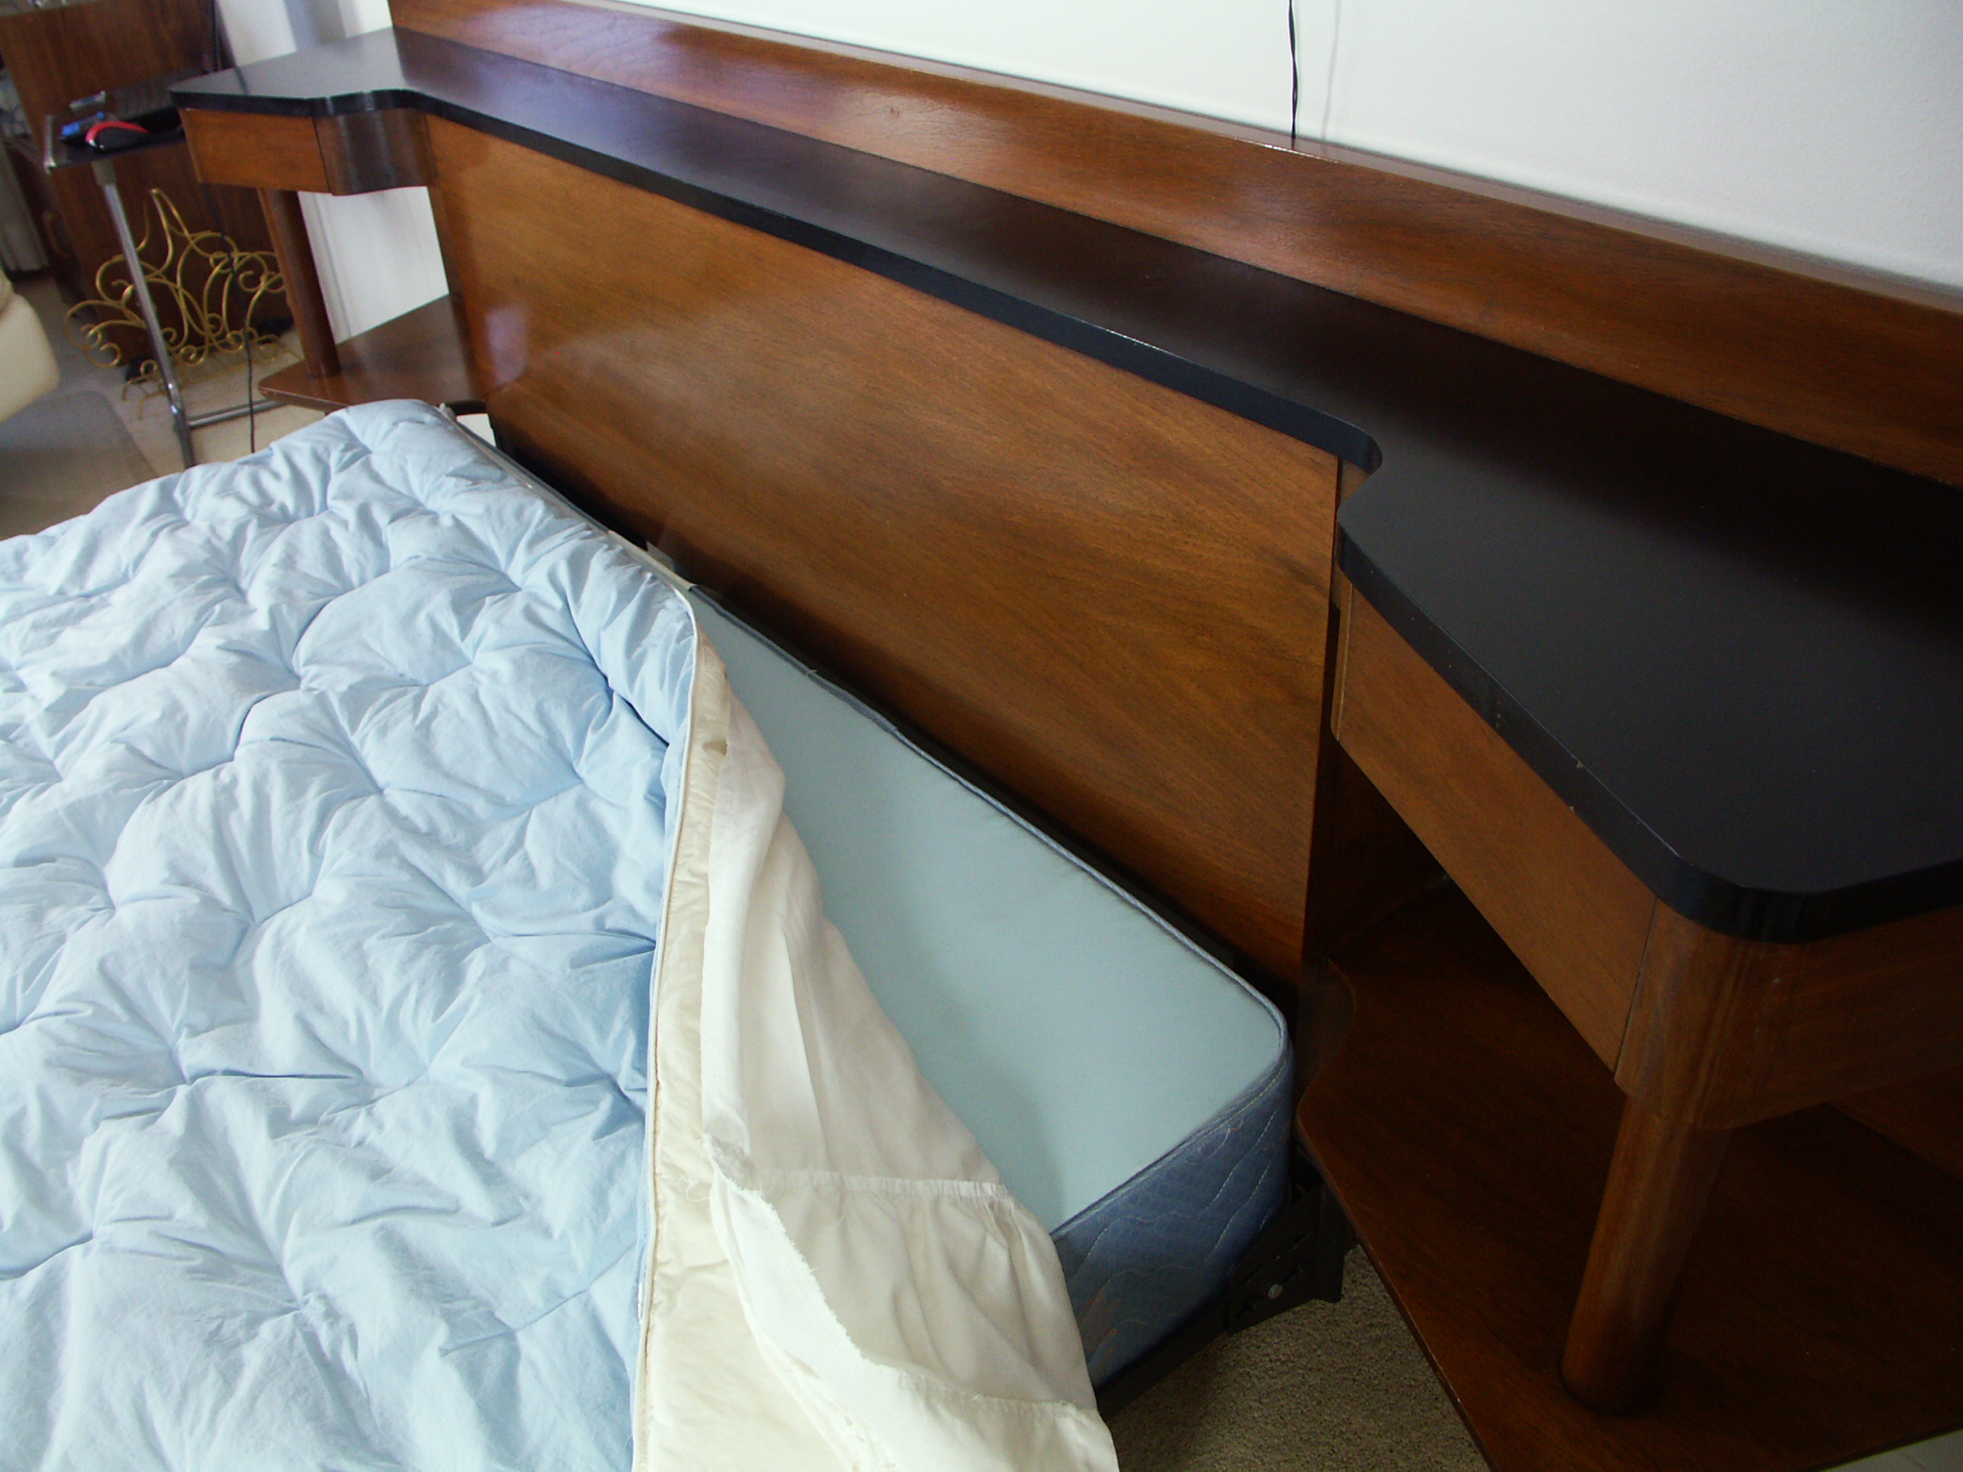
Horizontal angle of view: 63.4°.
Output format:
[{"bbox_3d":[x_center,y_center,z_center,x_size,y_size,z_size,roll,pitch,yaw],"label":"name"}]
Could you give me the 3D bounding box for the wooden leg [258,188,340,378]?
[{"bbox_3d":[-0.927,-0.628,2.154,0.050,0.277,0.050,-24,38,-29],"label":"wooden leg"}]

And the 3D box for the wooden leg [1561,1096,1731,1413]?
[{"bbox_3d":[0.312,0.211,0.730,0.050,0.277,0.050,-24,38,-29],"label":"wooden leg"}]

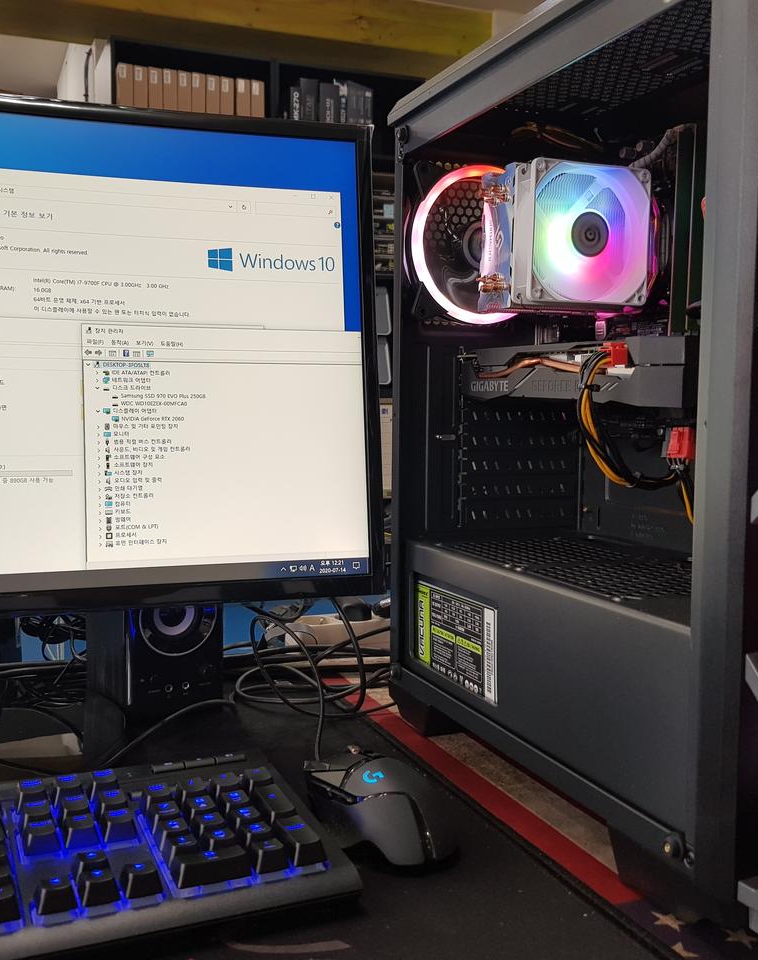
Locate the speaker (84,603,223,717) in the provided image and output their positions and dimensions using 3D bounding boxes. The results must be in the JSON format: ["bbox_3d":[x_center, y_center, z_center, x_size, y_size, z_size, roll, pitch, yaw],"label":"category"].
[{"bbox_3d":[-0.194,0.103,0.823,0.080,0.155,0.125,-2,5,-31],"label":"speaker"}]

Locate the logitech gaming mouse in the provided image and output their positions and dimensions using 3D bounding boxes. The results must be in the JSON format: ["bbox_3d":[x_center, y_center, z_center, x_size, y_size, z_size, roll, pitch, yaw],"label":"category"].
[{"bbox_3d":[0.000,0.182,0.567,0.075,0.040,0.130,-2,5,-26],"label":"logitech gaming mouse"}]

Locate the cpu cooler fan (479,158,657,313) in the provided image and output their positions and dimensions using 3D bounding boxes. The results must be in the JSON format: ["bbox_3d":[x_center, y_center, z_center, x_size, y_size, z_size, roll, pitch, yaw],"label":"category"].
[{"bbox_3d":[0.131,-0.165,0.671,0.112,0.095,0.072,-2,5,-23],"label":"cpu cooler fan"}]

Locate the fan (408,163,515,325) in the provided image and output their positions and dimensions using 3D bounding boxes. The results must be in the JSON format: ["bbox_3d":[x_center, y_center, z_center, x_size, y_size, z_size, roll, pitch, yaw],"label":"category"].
[{"bbox_3d":[0.073,-0.178,0.739,0.120,0.120,0.026,-2,5,-23],"label":"fan"}]

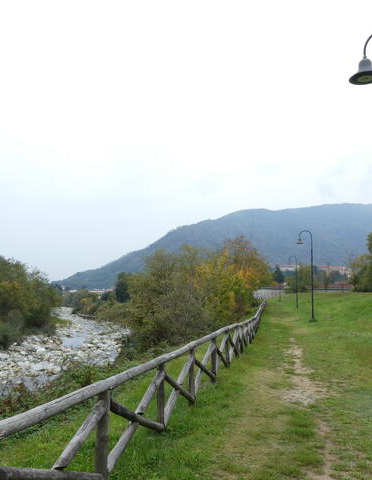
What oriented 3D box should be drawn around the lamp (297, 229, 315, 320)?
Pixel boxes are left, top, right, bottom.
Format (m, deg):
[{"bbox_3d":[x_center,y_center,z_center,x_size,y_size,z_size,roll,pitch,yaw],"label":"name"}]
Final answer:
[{"bbox_3d":[7.552,2.223,28.071,1.020,5.700,0.450,-1,-7,15],"label":"lamp"}]

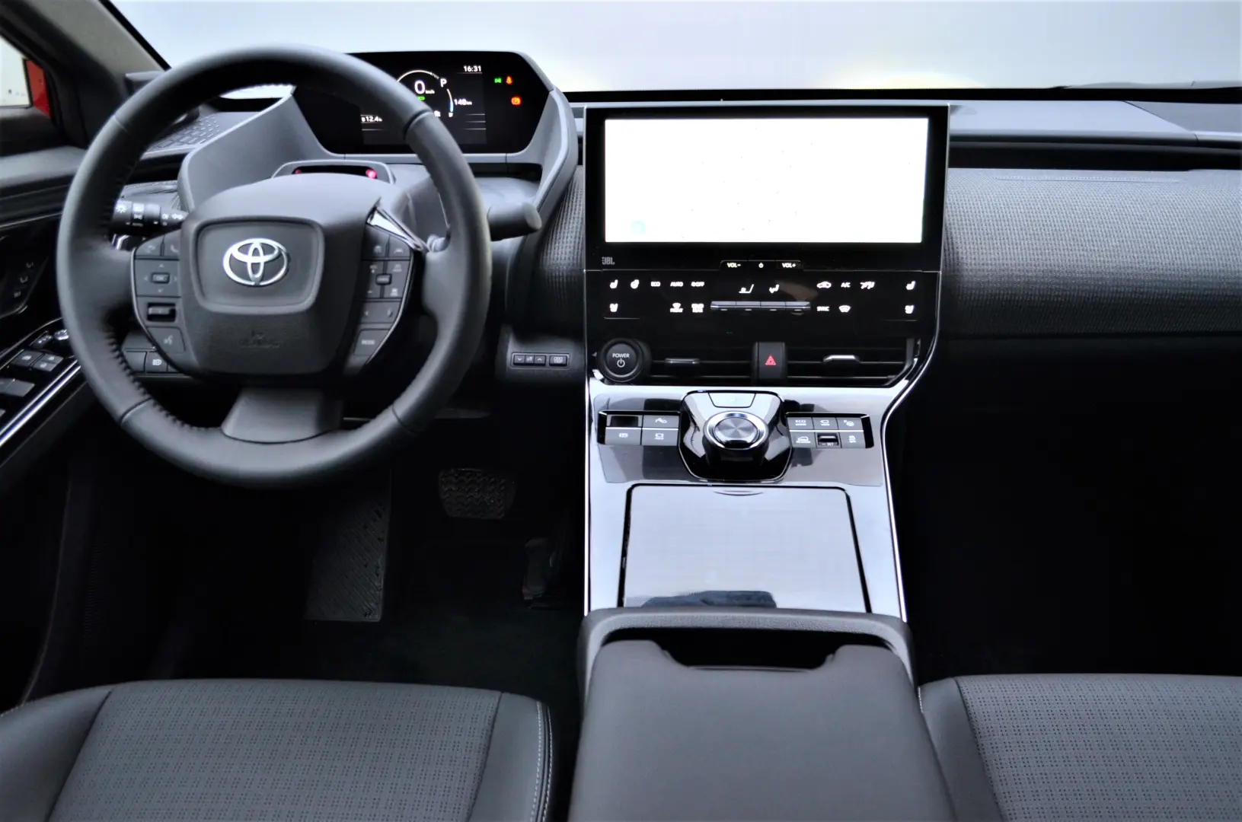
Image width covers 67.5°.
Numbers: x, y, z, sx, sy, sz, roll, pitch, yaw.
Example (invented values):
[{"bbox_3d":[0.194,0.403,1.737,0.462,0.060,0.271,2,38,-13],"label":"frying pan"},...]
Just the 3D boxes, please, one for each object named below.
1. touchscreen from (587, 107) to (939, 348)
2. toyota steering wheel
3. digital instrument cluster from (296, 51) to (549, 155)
[{"bbox_3d":[0.133,-0.157,0.862,0.330,0.260,0.060,1,4,3],"label":"touchscreen"},{"bbox_3d":[-0.285,-0.120,0.785,0.363,0.363,0.110,1,2,3],"label":"toyota steering wheel"},{"bbox_3d":[-0.244,-0.388,1.169,0.308,0.124,0.055,1,17,3],"label":"digital instrument cluster"}]

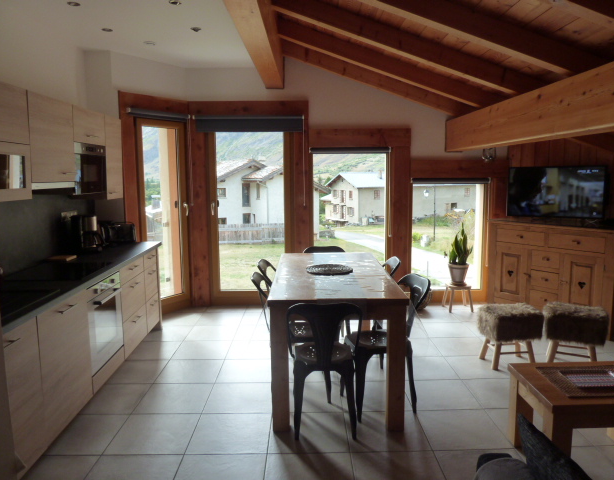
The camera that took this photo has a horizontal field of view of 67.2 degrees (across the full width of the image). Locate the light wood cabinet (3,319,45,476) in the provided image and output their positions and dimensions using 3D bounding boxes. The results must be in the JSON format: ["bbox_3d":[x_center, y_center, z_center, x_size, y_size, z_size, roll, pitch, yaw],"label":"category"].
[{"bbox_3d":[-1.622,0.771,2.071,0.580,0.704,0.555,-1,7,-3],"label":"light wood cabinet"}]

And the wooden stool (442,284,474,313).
[{"bbox_3d":[1.725,0.643,5.262,0.285,0.290,0.285,-1,7,-1],"label":"wooden stool"}]

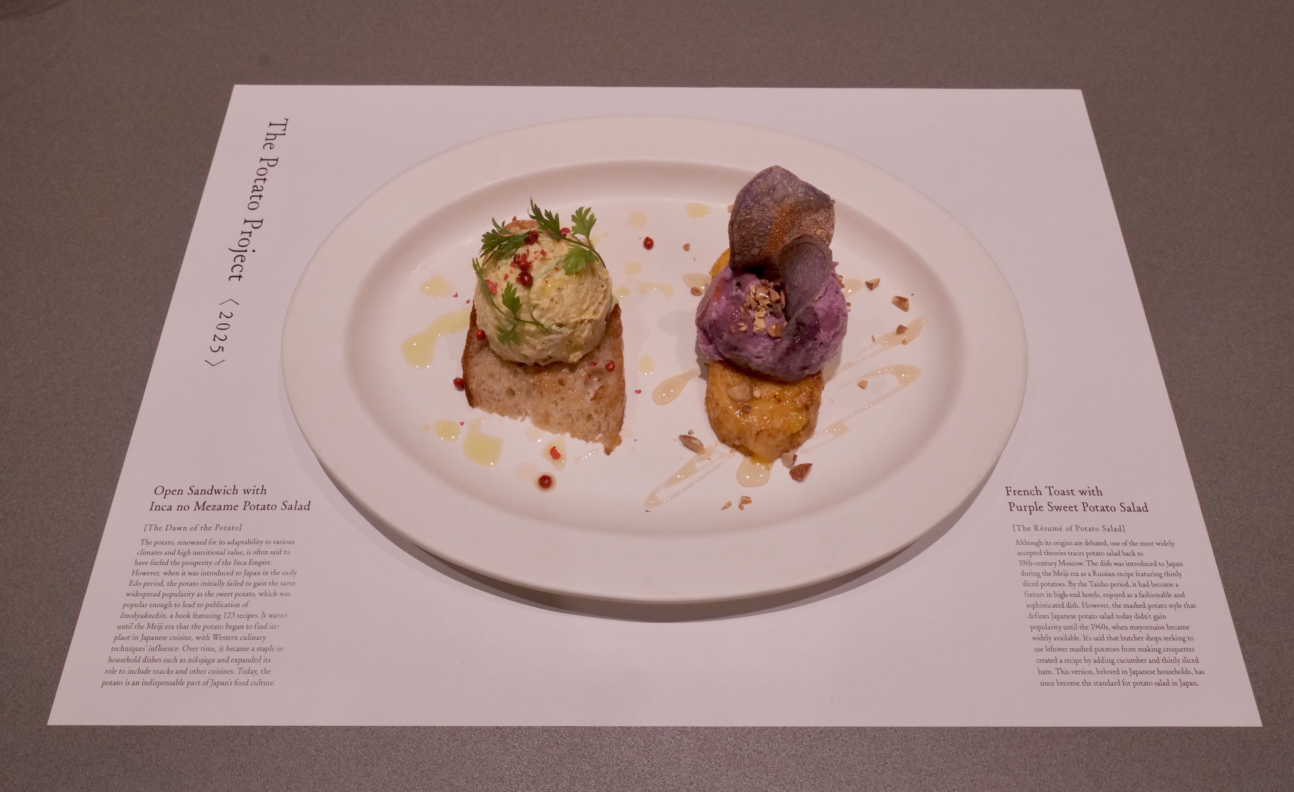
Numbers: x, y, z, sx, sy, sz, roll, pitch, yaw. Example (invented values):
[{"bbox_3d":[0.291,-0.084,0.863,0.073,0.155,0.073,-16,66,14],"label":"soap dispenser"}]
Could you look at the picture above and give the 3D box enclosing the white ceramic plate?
[{"bbox_3d":[0.002,-0.020,0.347,0.284,0.031,0.214,2,64,1],"label":"white ceramic plate"}]

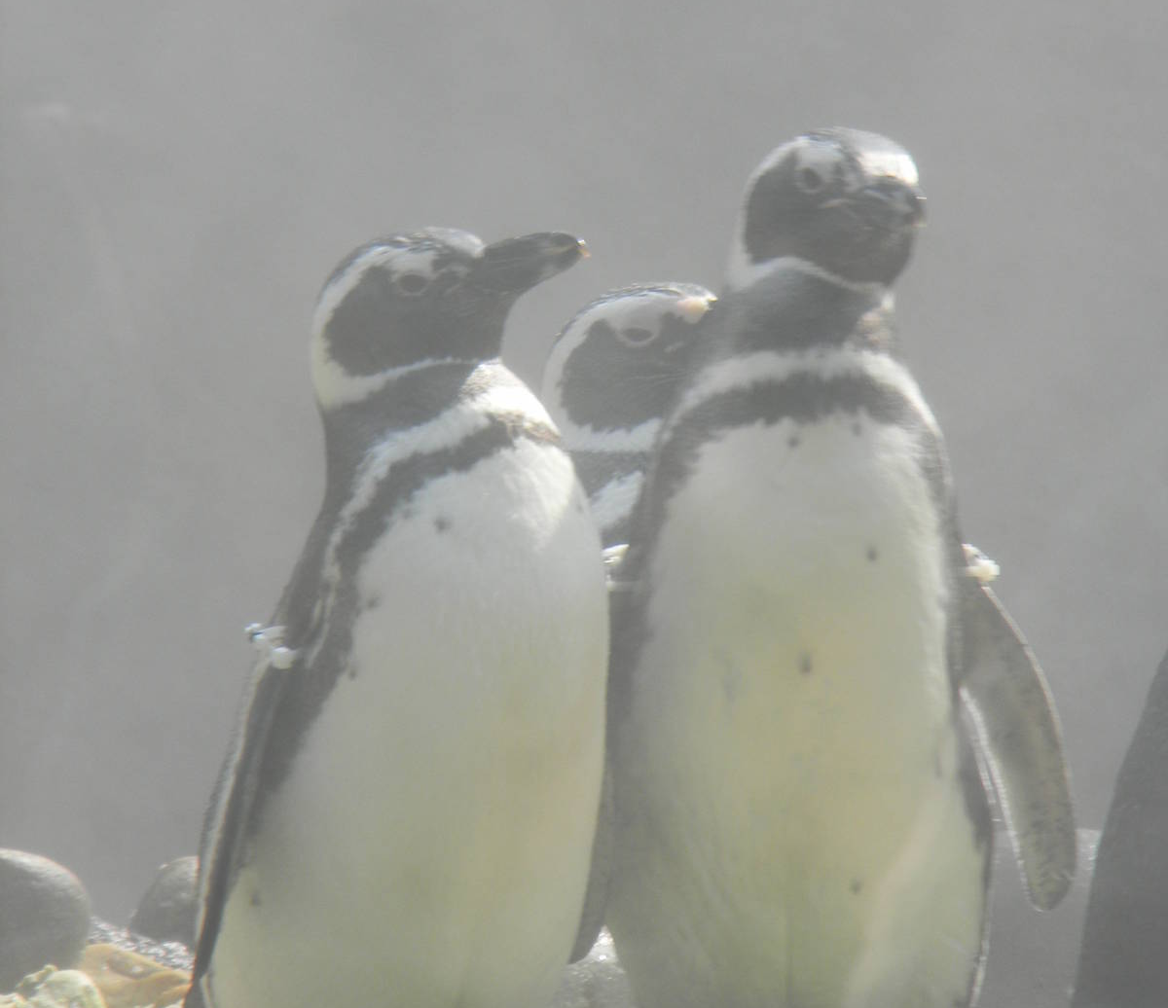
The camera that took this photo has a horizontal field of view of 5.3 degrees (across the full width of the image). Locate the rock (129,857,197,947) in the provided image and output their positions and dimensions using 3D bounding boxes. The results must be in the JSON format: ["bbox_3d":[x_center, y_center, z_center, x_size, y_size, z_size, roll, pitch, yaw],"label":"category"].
[{"bbox_3d":[-0.254,0.243,7.872,0.085,0.054,0.075,0,10,0],"label":"rock"}]

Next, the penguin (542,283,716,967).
[{"bbox_3d":[0.040,0.101,7.427,0.210,0.490,0.240,-10,14,-44],"label":"penguin"}]

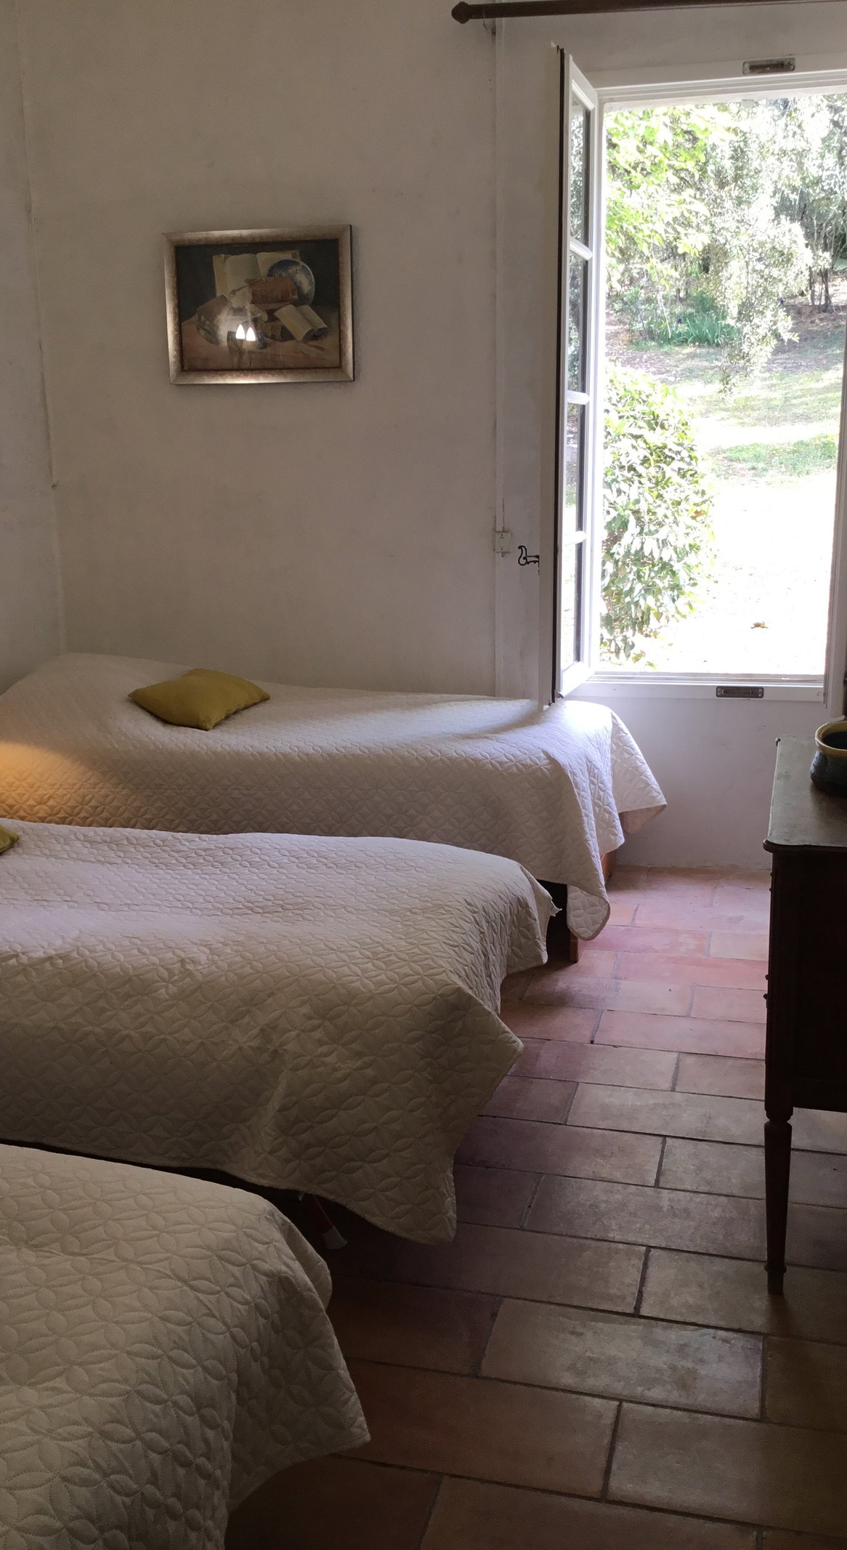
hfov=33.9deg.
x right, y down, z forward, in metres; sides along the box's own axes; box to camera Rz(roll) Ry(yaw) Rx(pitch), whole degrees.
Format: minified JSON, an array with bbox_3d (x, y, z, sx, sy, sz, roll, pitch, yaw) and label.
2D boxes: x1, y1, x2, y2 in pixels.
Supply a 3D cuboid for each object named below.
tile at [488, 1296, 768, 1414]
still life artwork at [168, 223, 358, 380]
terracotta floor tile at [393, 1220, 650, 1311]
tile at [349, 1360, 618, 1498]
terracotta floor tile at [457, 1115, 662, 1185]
[{"bbox_3d":[0.327,0.950,2.253,0.434,0.018,0.208,3,14,14],"label":"tile"},{"bbox_3d":[-0.543,-1.542,4.576,0.639,0.479,0.030,2,14,12],"label":"still life artwork"},{"bbox_3d":[0.173,0.891,2.504,0.440,0.018,0.204,3,14,14],"label":"terracotta floor tile"},{"bbox_3d":[0.066,0.992,2.103,0.437,0.018,0.208,3,14,14],"label":"tile"},{"bbox_3d":[0.275,0.791,2.899,0.436,0.018,0.203,3,14,14],"label":"terracotta floor tile"}]

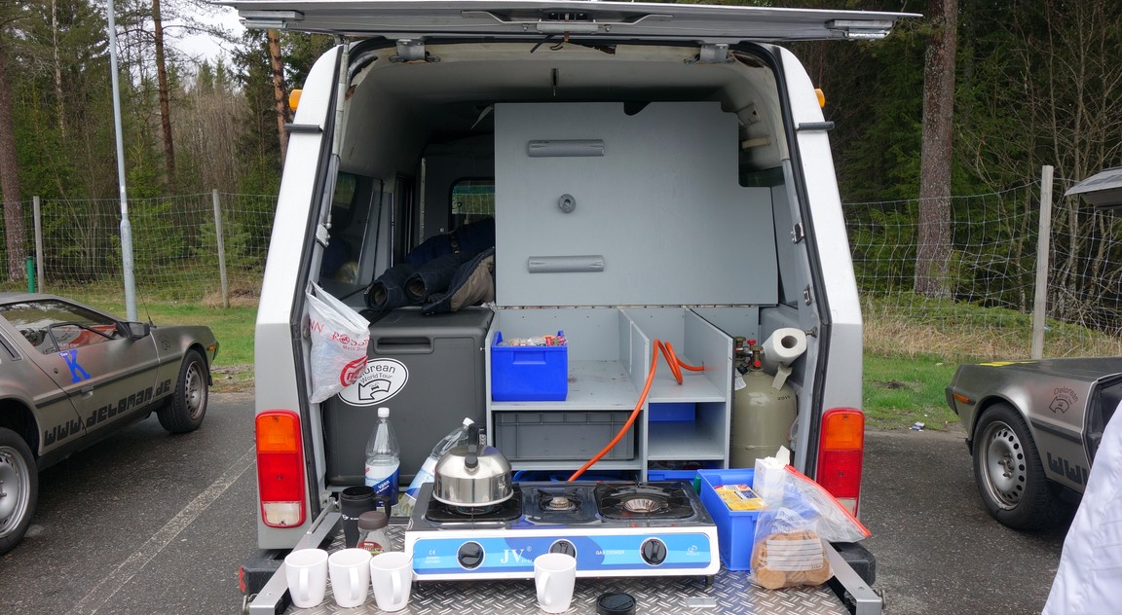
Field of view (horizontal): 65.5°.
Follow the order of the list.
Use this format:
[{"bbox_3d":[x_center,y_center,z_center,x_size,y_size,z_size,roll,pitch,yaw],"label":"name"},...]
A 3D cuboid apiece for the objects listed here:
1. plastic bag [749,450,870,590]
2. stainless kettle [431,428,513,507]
[{"bbox_3d":[0.540,0.470,1.900,0.250,0.260,0.130,0,6,5],"label":"plastic bag"},{"bbox_3d":[-0.208,0.357,2.053,0.190,0.165,0.195,0,6,-5],"label":"stainless kettle"}]

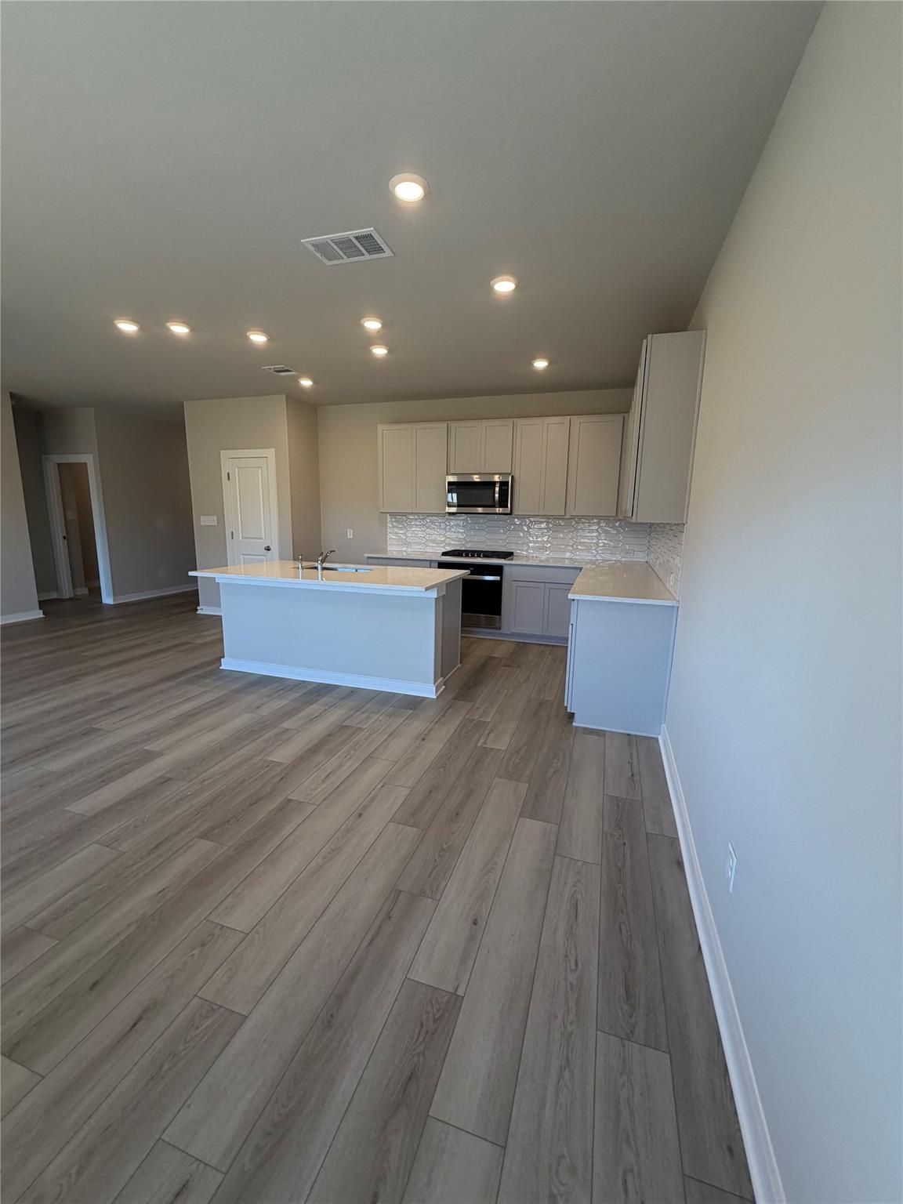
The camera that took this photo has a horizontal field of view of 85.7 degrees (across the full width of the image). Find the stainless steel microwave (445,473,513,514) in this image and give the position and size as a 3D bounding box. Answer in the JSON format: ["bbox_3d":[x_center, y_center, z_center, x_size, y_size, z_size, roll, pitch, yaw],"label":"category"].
[{"bbox_3d":[0.356,-1.232,5.663,0.757,0.440,0.398,4,11,17],"label":"stainless steel microwave"}]

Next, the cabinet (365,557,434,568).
[{"bbox_3d":[-0.526,-0.120,6.038,0.880,0.880,0.620,4,11,18],"label":"cabinet"}]

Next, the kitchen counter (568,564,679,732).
[{"bbox_3d":[1.470,0.198,4.393,0.654,0.912,2.591,4,11,17],"label":"kitchen counter"}]

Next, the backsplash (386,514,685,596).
[{"bbox_3d":[0.290,-0.567,4.652,3.170,0.463,2.560,4,11,18],"label":"backsplash"}]

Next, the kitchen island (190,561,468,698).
[{"bbox_3d":[-0.983,0.180,4.266,2.070,0.920,1.180,4,11,18],"label":"kitchen island"}]

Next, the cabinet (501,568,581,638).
[{"bbox_3d":[1.049,-0.030,5.534,0.805,0.815,0.628,4,11,17],"label":"cabinet"}]

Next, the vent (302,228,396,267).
[{"bbox_3d":[-0.524,-1.808,2.493,0.400,0.022,0.250,4,11,17],"label":"vent"}]

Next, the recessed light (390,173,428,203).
[{"bbox_3d":[-0.174,-1.696,2.010,0.165,0.030,0.165,1,10,0],"label":"recessed light"}]

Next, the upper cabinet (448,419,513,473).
[{"bbox_3d":[0.363,-1.765,5.607,0.767,0.580,0.325,4,11,18],"label":"upper cabinet"}]

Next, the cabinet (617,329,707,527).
[{"bbox_3d":[1.613,-1.198,3.965,0.320,1.051,2.422,4,11,17],"label":"cabinet"}]

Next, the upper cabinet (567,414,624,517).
[{"bbox_3d":[1.557,-1.442,5.281,0.542,1.051,0.320,4,11,17],"label":"upper cabinet"}]

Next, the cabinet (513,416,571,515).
[{"bbox_3d":[1.012,-1.481,5.449,0.601,1.051,0.320,4,11,17],"label":"cabinet"}]

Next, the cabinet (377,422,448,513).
[{"bbox_3d":[-0.422,-1.588,5.898,0.870,1.050,0.325,4,11,18],"label":"cabinet"}]

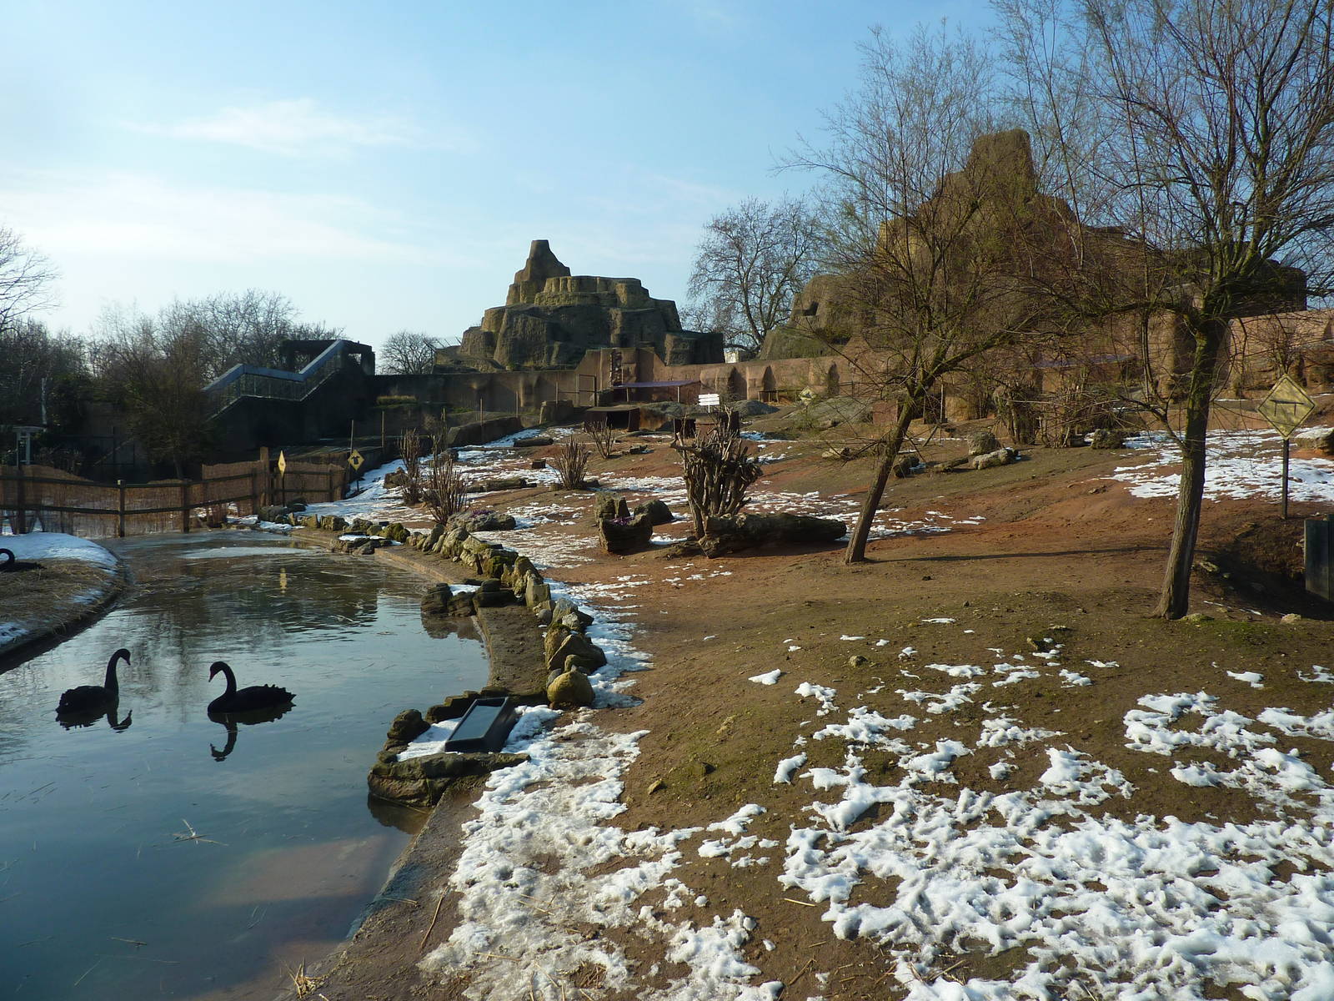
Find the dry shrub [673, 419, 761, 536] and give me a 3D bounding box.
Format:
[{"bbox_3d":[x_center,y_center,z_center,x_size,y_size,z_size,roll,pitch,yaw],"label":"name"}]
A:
[{"bbox_3d":[0.794,-0.364,15.300,1.410,1.870,1.300,0,3,0],"label":"dry shrub"}]

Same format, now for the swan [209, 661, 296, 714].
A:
[{"bbox_3d":[-3.738,1.680,8.650,0.780,0.450,0.350,-2,3,-30],"label":"swan"}]

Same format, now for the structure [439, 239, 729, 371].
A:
[{"bbox_3d":[-6.114,-14.448,72.000,20.000,9.600,15.000,0,3,0],"label":"structure"}]

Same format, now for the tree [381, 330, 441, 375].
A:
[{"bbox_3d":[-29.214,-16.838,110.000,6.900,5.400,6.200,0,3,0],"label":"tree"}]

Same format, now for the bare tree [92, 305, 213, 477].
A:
[{"bbox_3d":[-22.956,-4.884,43.000,5.000,7.600,4.800,0,3,0],"label":"bare tree"}]

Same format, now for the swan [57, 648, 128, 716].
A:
[{"bbox_3d":[-5.216,1.623,8.750,0.340,0.480,0.760,1,3,18],"label":"swan"}]

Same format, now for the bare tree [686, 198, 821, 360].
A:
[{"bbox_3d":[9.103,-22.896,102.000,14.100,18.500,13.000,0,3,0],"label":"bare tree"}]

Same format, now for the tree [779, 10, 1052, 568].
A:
[{"bbox_3d":[3.264,-2.692,12.600,3.300,6.900,3.200,0,3,0],"label":"tree"}]

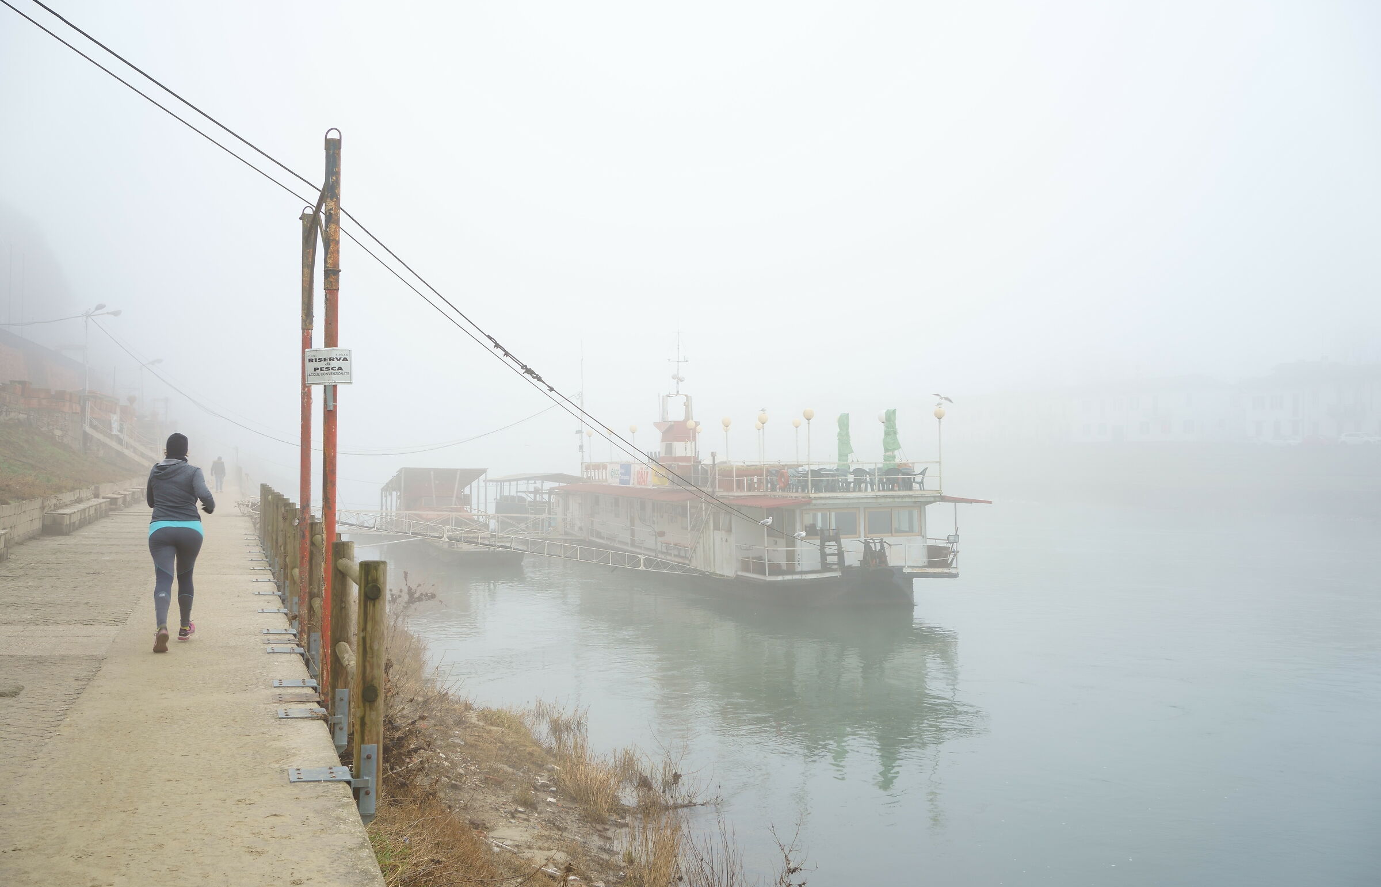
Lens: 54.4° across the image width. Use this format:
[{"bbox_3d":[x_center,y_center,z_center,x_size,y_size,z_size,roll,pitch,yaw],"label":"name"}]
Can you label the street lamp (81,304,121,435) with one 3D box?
[{"bbox_3d":[-21.120,-2.585,48.000,1.250,4.750,0.800,1,-1,-12],"label":"street lamp"}]

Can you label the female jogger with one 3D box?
[{"bbox_3d":[-3.911,0.745,10.300,0.500,1.660,0.620,1,-1,-19],"label":"female jogger"}]

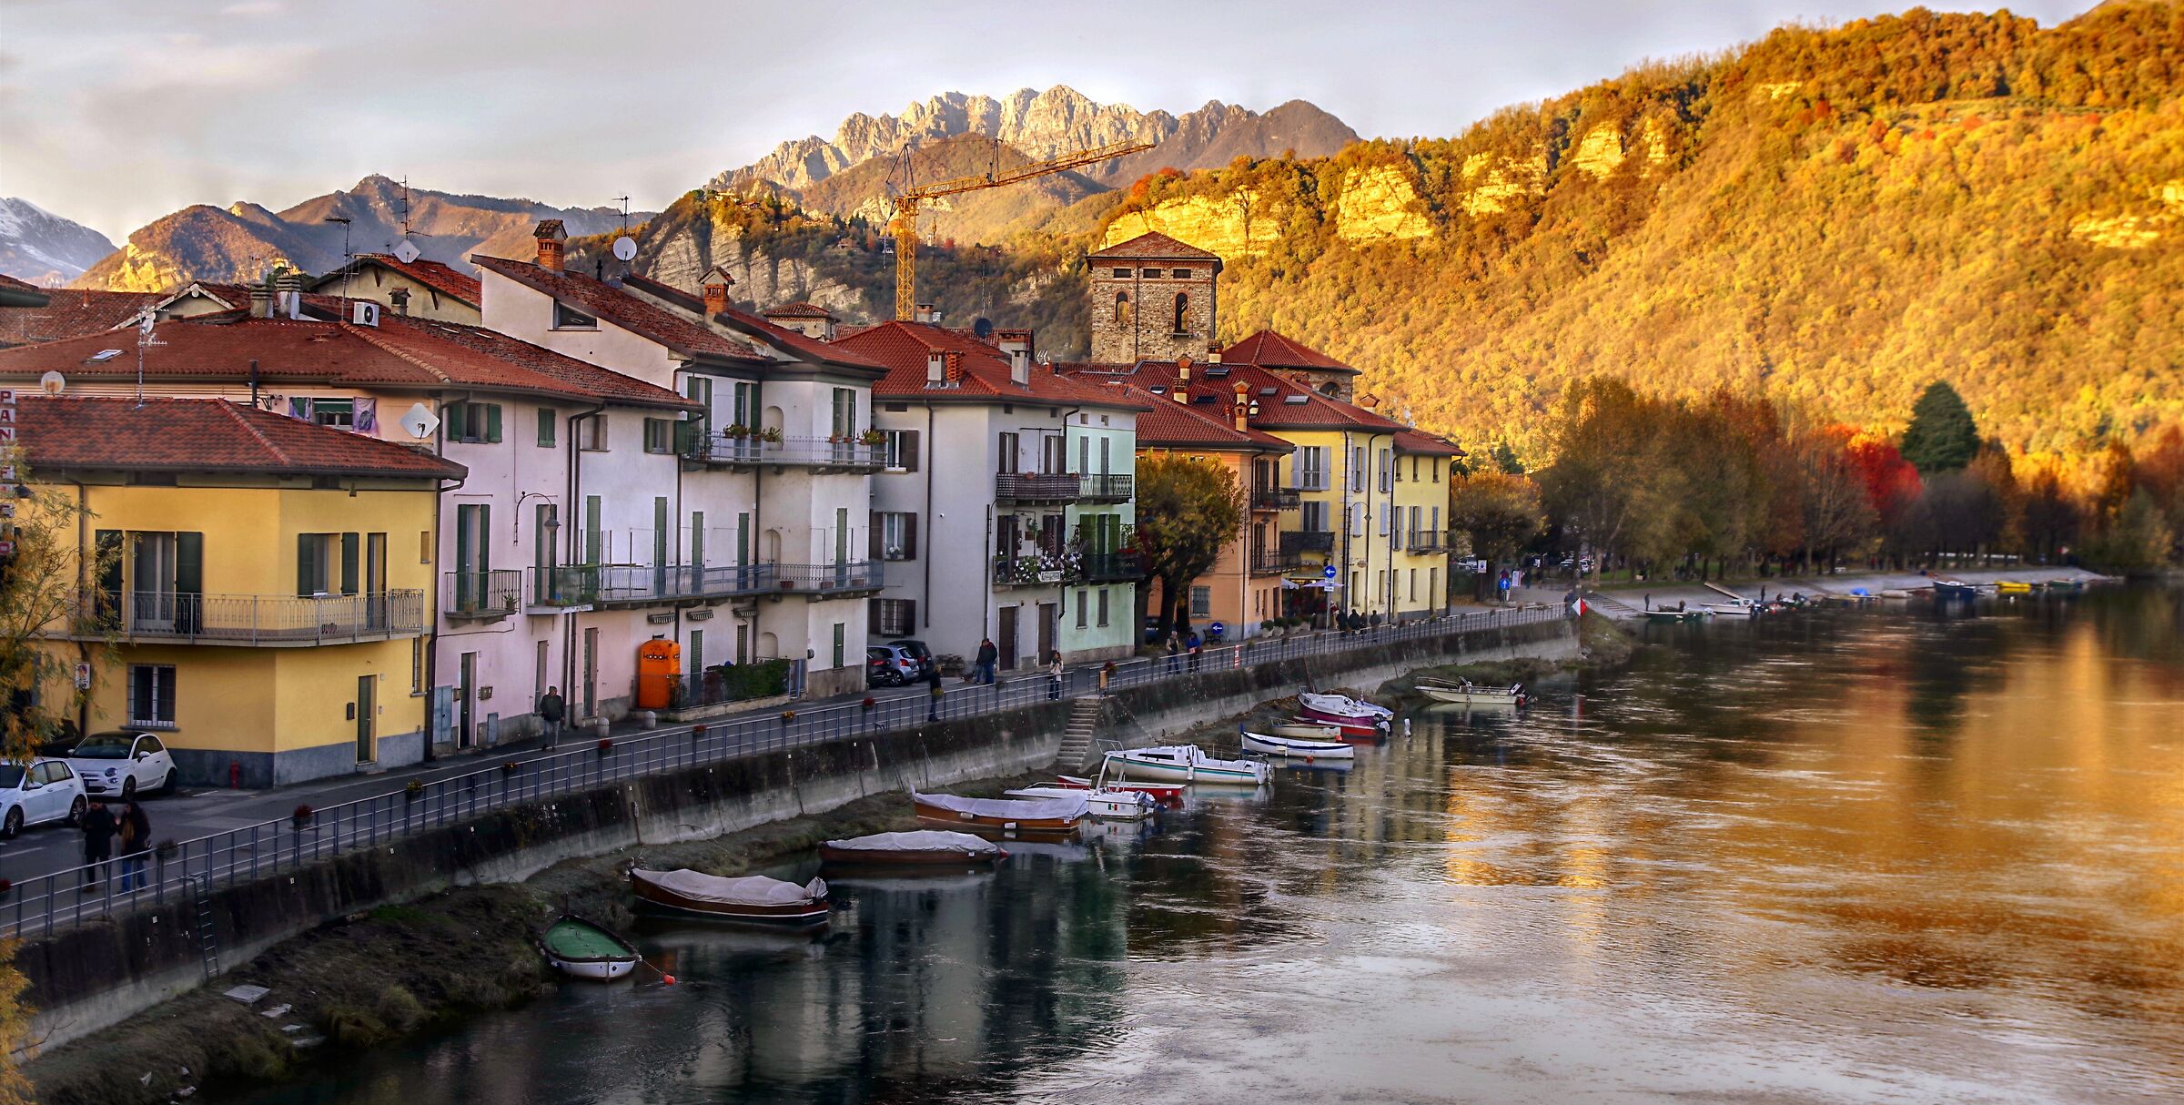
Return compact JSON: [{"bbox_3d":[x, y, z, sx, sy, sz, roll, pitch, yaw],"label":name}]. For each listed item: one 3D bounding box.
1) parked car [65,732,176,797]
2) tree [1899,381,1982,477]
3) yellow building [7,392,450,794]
[{"bbox_3d":[-22.254,4.823,71.135,1.630,1.490,3.570,1,1,7],"label":"parked car"},{"bbox_3d":[117.982,-11.228,430.000,11.300,25.200,11.300,1,1,14],"label":"tree"},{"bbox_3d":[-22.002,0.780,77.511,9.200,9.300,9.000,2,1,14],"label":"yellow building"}]

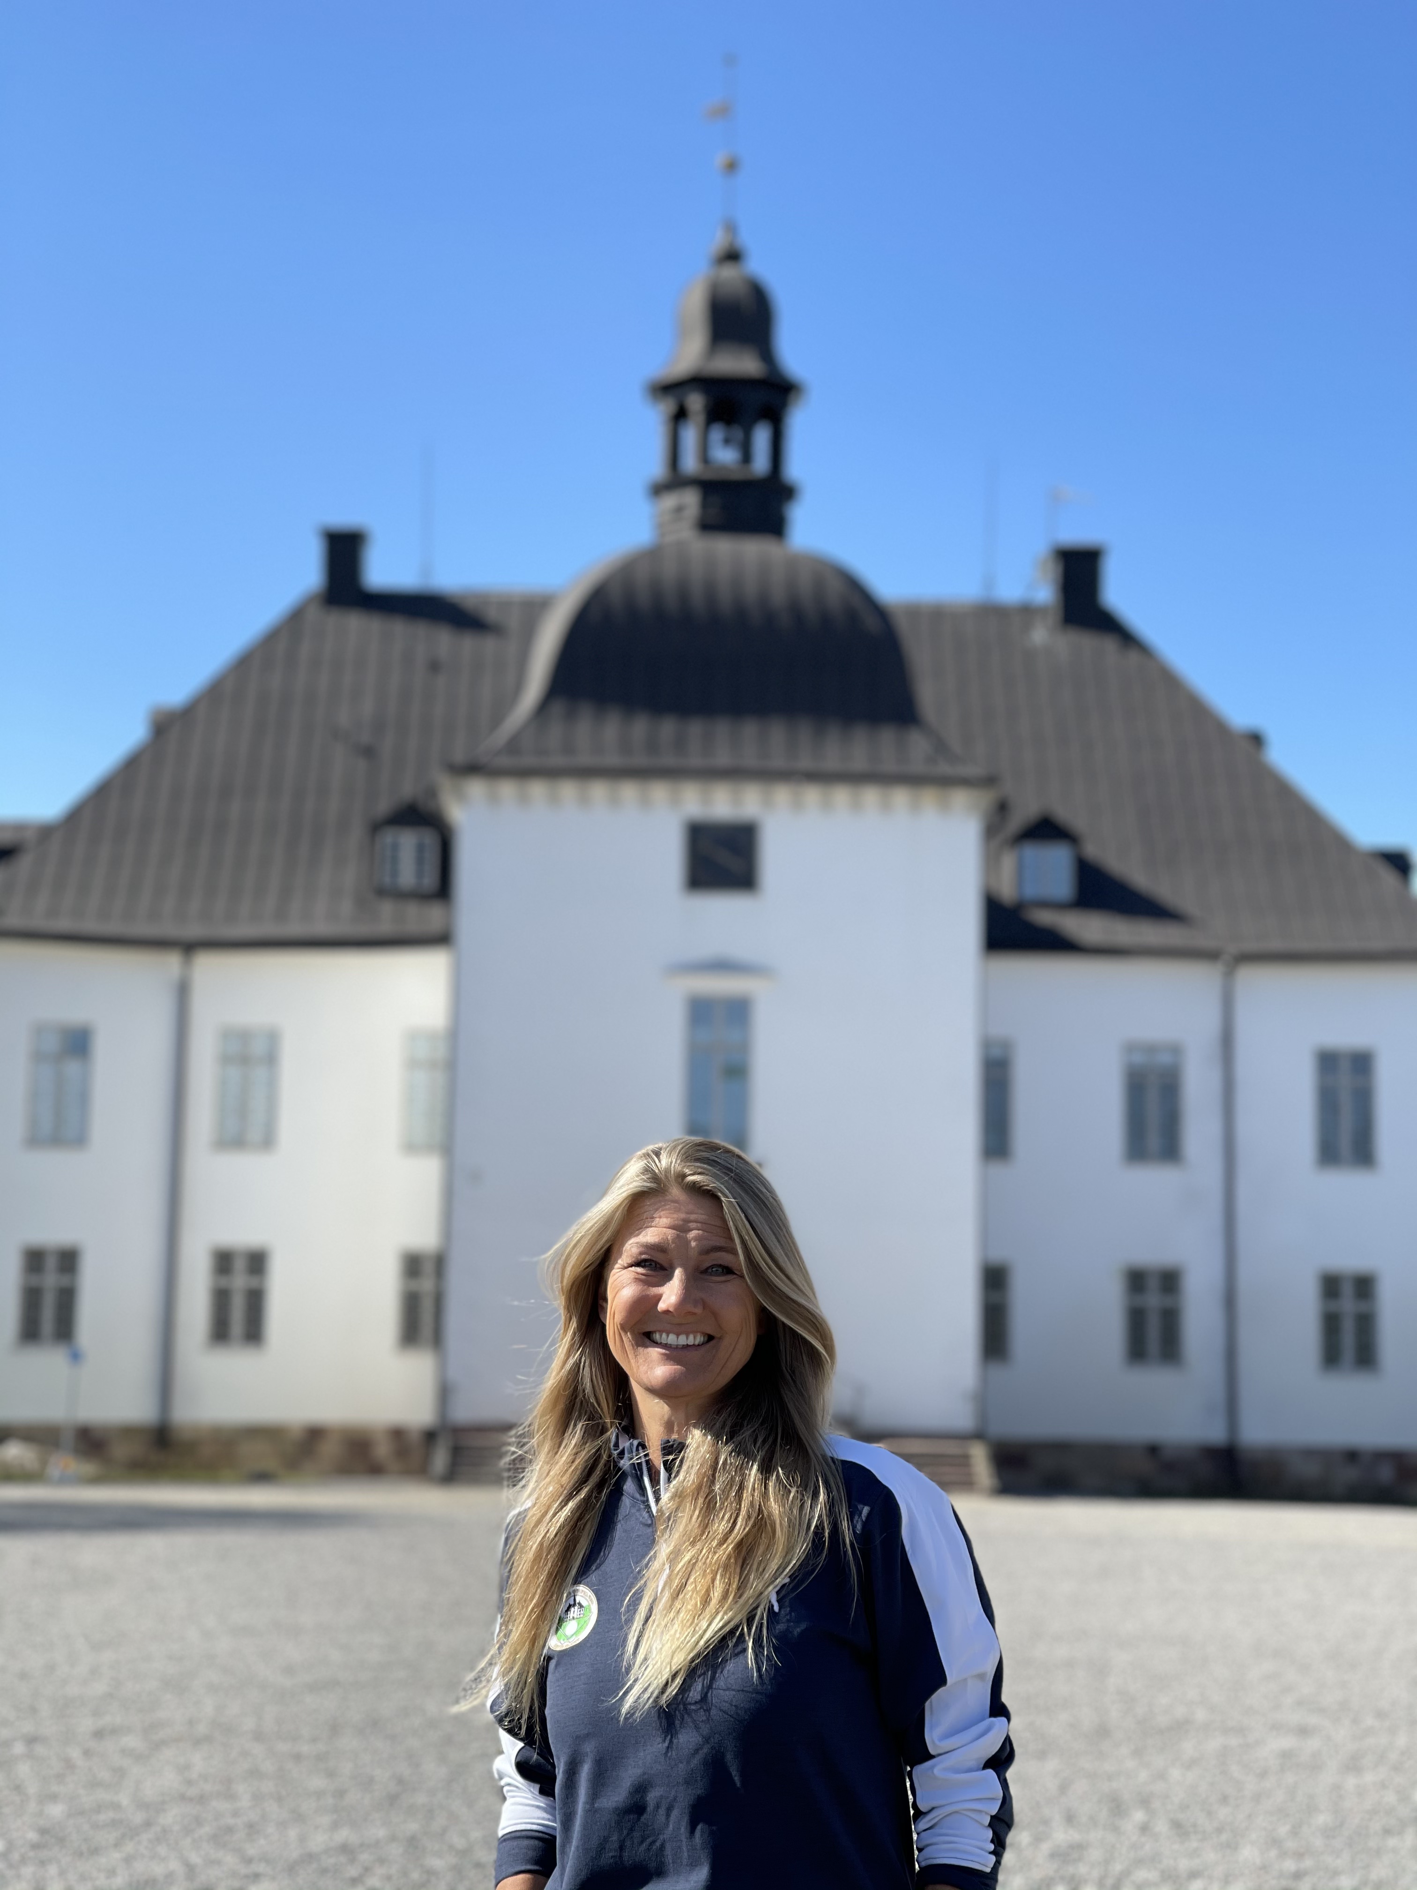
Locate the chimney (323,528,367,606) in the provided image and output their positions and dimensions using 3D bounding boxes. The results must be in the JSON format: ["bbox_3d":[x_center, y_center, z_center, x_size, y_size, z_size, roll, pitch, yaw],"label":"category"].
[{"bbox_3d":[-8.116,-8.349,78.214,0.871,1.801,0.829,1,-10,0],"label":"chimney"}]

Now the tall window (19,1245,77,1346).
[{"bbox_3d":[-11.123,5.921,58.902,0.960,1.644,0.150,1,-10,0],"label":"tall window"}]

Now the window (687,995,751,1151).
[{"bbox_3d":[0.191,2.430,63.158,1.140,3.026,0.200,1,-10,0],"label":"window"}]

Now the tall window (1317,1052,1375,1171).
[{"bbox_3d":[12.546,3.237,68.783,1.144,2.340,0.200,1,-10,0],"label":"tall window"}]

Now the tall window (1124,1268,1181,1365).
[{"bbox_3d":[7.512,6.255,58.901,0.960,1.652,0.150,1,-10,0],"label":"tall window"}]

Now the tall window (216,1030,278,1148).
[{"bbox_3d":[-7.865,2.454,59.540,0.960,2.086,0.150,1,-10,0],"label":"tall window"}]

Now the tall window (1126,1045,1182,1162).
[{"bbox_3d":[8.755,3.121,68.771,1.120,2.370,0.200,1,-10,0],"label":"tall window"}]

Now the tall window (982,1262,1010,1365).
[{"bbox_3d":[4.597,6.196,58.902,0.960,1.662,0.150,1,-10,0],"label":"tall window"}]

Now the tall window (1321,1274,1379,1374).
[{"bbox_3d":[10.801,6.351,58.894,0.960,1.661,0.150,1,-10,0],"label":"tall window"}]

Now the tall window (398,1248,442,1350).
[{"bbox_3d":[-4.730,5.987,58.910,0.960,1.642,0.150,1,-10,0],"label":"tall window"}]

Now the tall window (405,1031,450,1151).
[{"bbox_3d":[-5.413,2.863,68.691,1.190,2.413,0.200,1,-10,0],"label":"tall window"}]

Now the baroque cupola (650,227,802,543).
[{"bbox_3d":[0.328,-10.011,62.785,2.706,6.339,2.706,1,-10,0],"label":"baroque cupola"}]

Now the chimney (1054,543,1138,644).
[{"bbox_3d":[8.282,-7.913,78.214,0.955,1.851,0.829,1,-10,0],"label":"chimney"}]

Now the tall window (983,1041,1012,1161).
[{"bbox_3d":[4.675,2.642,59.545,0.960,2.096,0.150,1,-10,0],"label":"tall window"}]

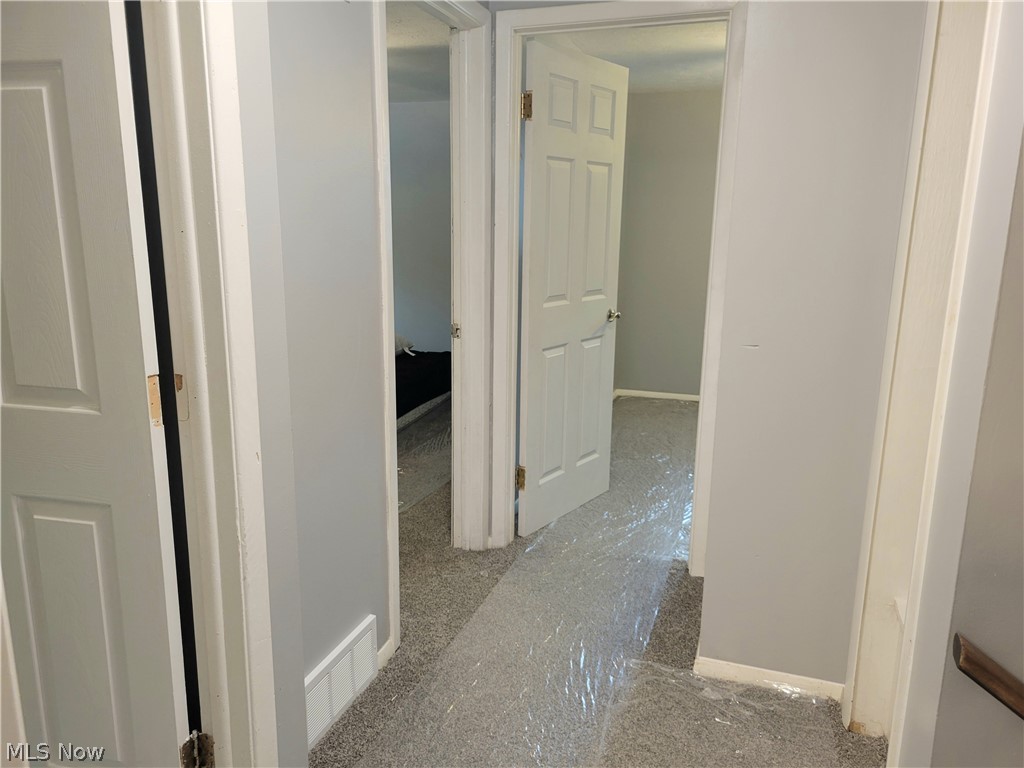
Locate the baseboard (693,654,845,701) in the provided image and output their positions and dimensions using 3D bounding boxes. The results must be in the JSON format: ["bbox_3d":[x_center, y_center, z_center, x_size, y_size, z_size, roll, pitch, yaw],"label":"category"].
[{"bbox_3d":[0.765,0.882,2.311,0.422,0.058,0.014,5,13,19],"label":"baseboard"}]

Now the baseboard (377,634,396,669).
[{"bbox_3d":[-0.400,0.847,2.407,0.014,0.058,0.105,5,13,19],"label":"baseboard"}]

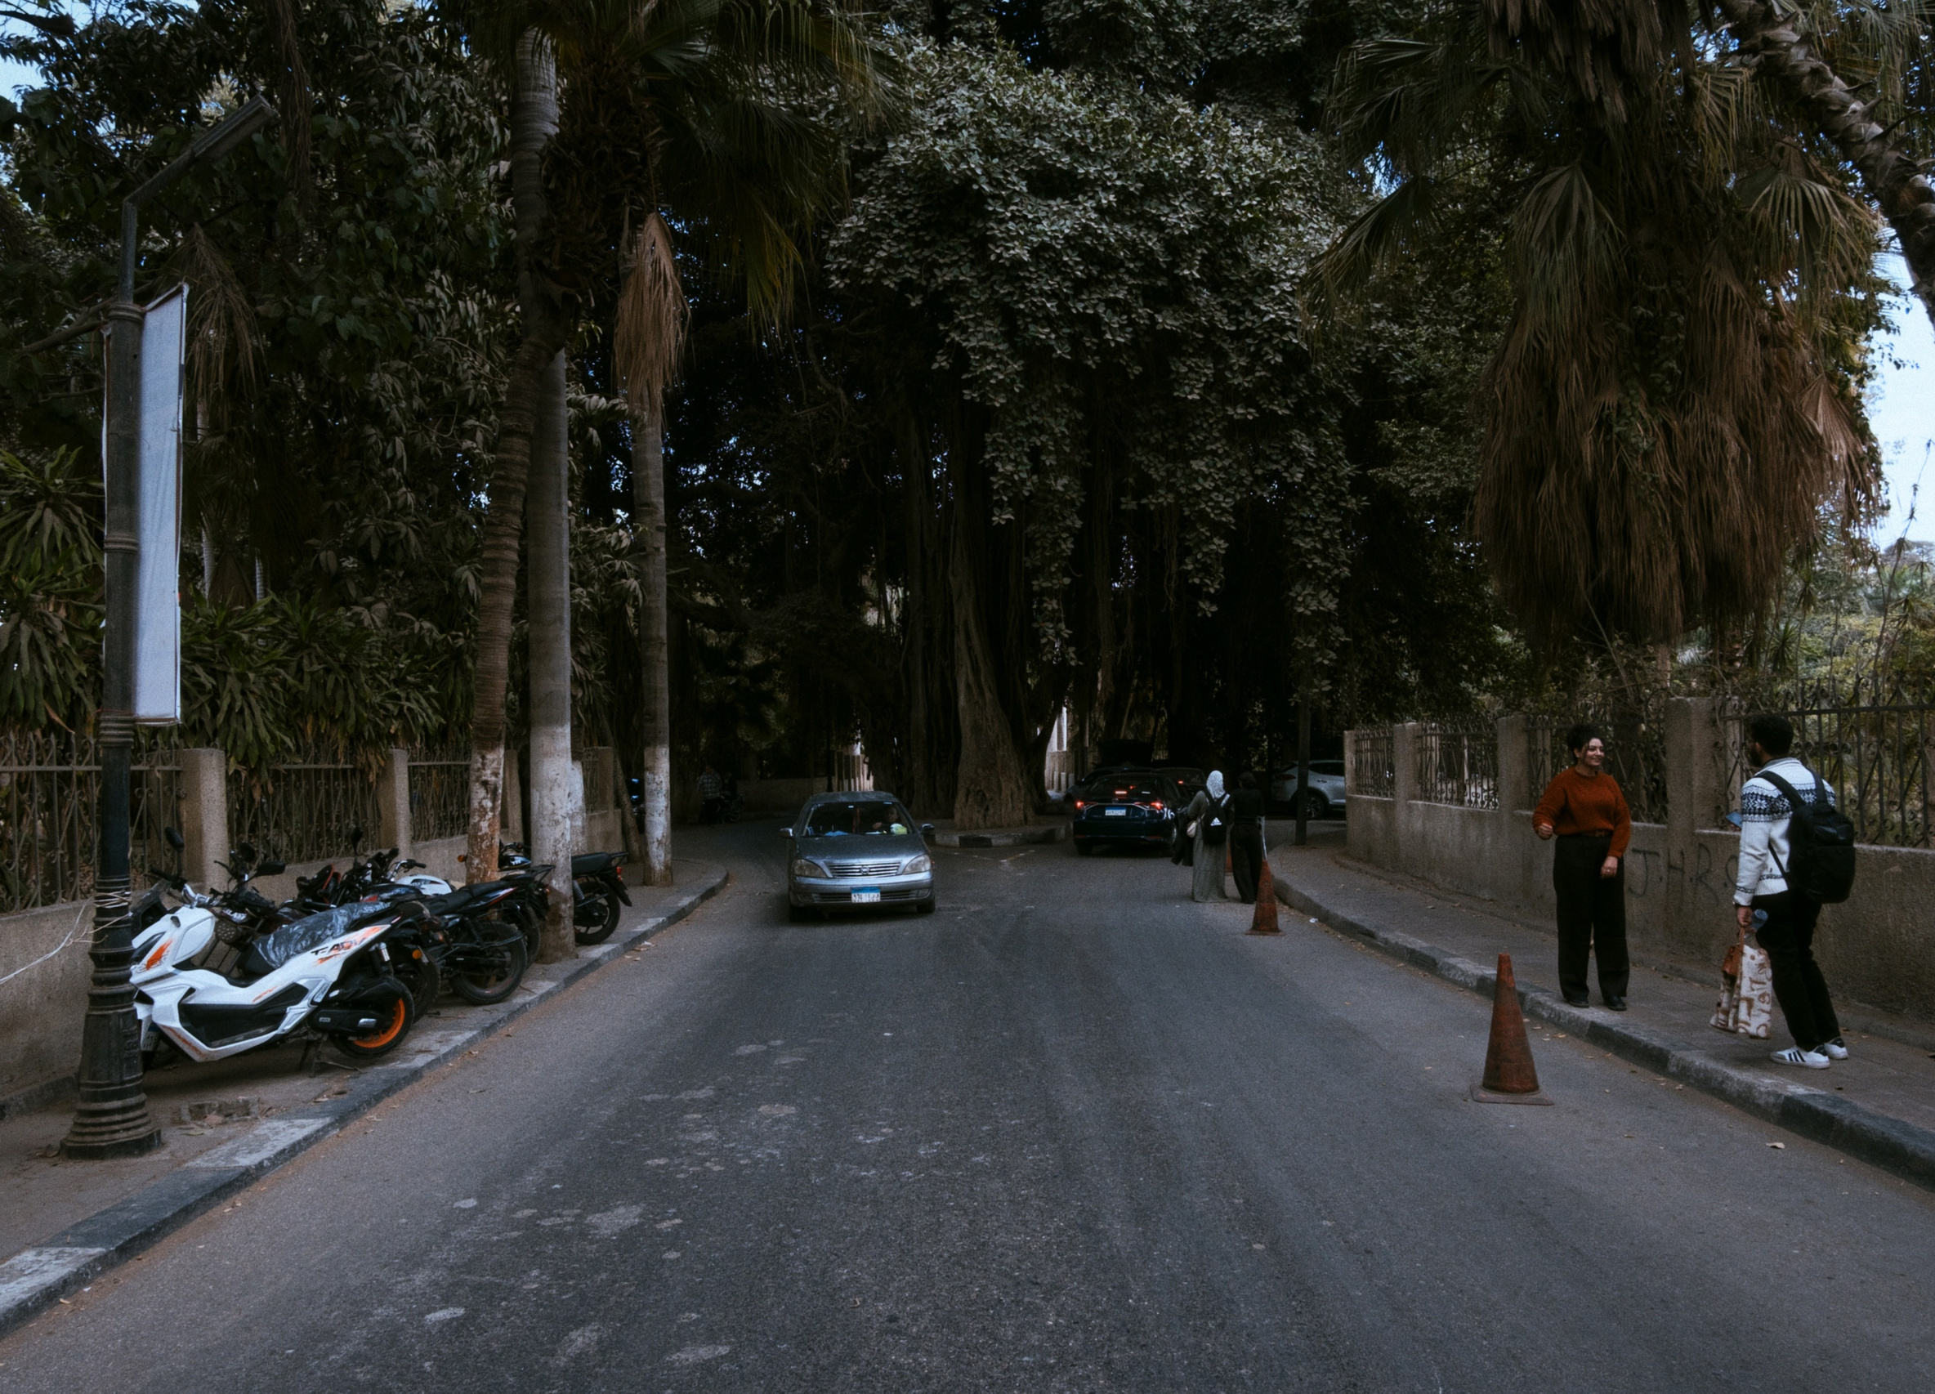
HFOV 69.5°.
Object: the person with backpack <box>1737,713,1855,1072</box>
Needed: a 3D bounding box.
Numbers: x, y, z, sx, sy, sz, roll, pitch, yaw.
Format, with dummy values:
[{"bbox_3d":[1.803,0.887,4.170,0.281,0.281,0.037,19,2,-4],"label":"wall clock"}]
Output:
[{"bbox_3d":[4.026,0.928,6.824,0.500,1.720,0.460,1,-3,-41],"label":"person with backpack"}]

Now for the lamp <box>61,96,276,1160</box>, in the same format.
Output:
[{"bbox_3d":[-3.589,-0.326,6.273,1.050,4.650,0.450,-2,-3,18],"label":"lamp"}]

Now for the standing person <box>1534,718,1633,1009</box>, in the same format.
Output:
[{"bbox_3d":[3.692,1.014,8.380,0.540,1.690,0.360,-1,-2,-5],"label":"standing person"}]

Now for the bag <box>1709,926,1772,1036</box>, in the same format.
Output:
[{"bbox_3d":[3.736,1.384,6.725,0.160,0.520,0.340,2,-3,-45],"label":"bag"}]

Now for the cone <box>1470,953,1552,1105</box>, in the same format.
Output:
[{"bbox_3d":[2.765,1.657,7.094,0.400,0.730,0.400,-2,-2,16],"label":"cone"}]

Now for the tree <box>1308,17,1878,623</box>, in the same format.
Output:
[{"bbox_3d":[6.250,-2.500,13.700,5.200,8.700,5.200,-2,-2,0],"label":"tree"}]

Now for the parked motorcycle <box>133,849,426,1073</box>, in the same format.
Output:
[{"bbox_3d":[-4.177,1.496,8.204,1.870,1.280,0.760,-1,-2,-6],"label":"parked motorcycle"}]

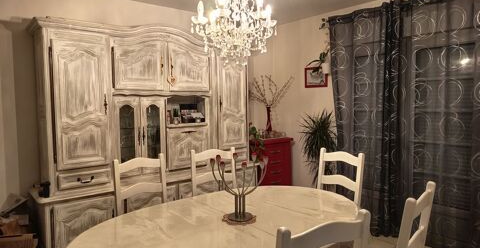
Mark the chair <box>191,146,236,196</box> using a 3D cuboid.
[{"bbox_3d":[-0.143,0.736,2.882,0.450,1.000,0.490,-2,4,-26],"label":"chair"}]

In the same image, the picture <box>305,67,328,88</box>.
[{"bbox_3d":[0.954,-0.597,4.230,0.025,0.257,0.362,-4,5,-39],"label":"picture"}]

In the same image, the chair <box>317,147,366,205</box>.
[{"bbox_3d":[0.684,0.737,2.744,0.490,1.000,0.450,-3,5,-36],"label":"chair"}]

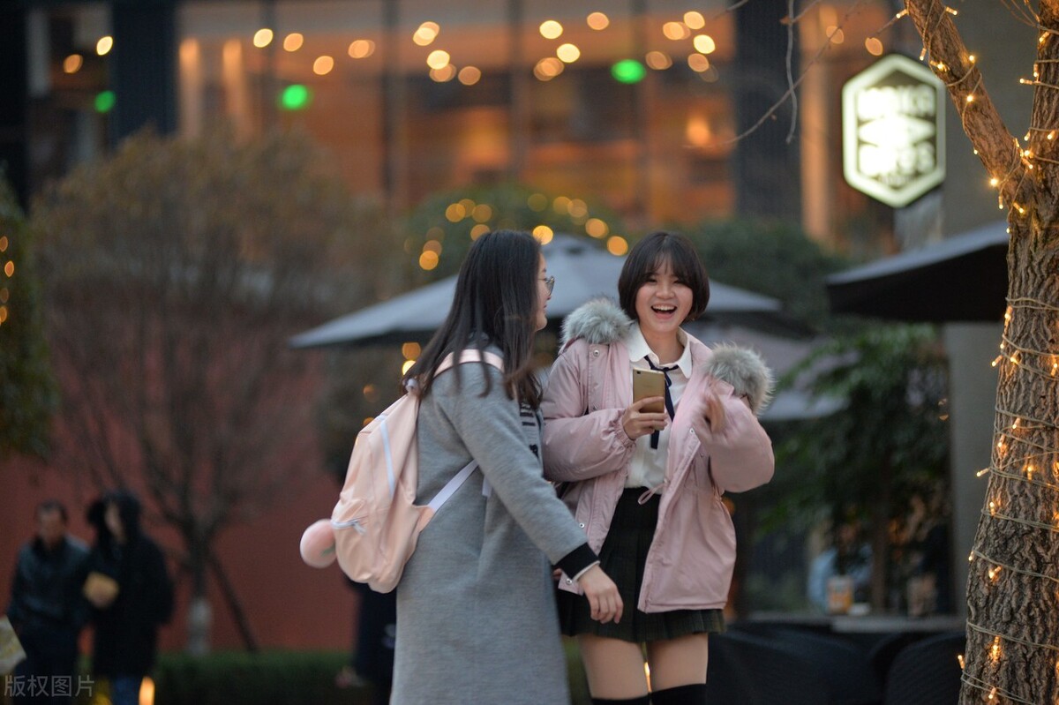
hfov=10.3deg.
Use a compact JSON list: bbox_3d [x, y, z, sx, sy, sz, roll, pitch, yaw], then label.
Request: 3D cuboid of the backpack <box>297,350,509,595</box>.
[{"bbox_3d":[-0.303,0.274,13.400,0.370,0.530,0.300,5,-3,-13],"label":"backpack"}]

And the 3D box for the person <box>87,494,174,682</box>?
[{"bbox_3d":[-2.178,1.580,32.000,0.500,1.660,0.360,-2,-3,27],"label":"person"}]

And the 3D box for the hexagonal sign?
[{"bbox_3d":[1.512,-0.919,24.400,0.425,0.640,0.120,0,-3,-2],"label":"hexagonal sign"}]

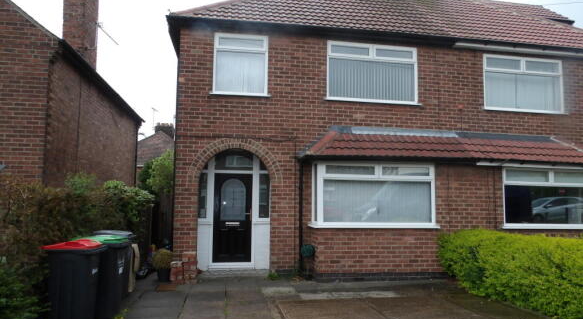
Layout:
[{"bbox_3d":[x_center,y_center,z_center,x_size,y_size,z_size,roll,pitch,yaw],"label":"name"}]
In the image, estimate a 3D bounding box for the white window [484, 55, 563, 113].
[{"bbox_3d":[5.480,-1.765,9.584,2.131,1.323,0.120,2,-5,-10],"label":"white window"}]

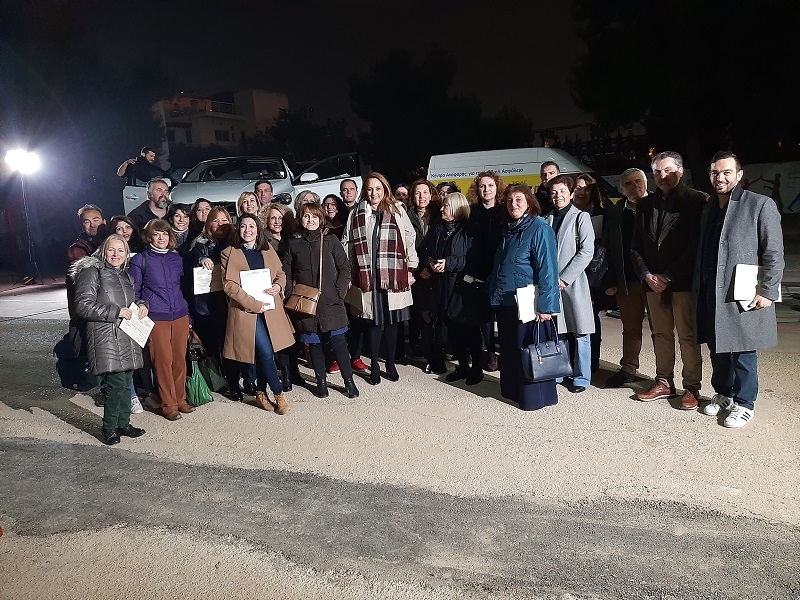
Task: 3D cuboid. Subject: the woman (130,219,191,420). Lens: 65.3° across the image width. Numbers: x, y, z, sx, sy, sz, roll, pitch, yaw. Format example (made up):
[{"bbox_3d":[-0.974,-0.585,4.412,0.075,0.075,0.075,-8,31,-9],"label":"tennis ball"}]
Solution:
[{"bbox_3d":[-1.946,0.156,5.070,0.520,1.623,0.380,-8,9,-27],"label":"woman"}]

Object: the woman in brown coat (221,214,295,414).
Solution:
[{"bbox_3d":[-1.175,0.098,5.190,0.540,1.620,0.400,-6,9,-14],"label":"woman in brown coat"}]

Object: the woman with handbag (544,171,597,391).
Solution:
[{"bbox_3d":[1.338,-0.121,4.870,0.520,1.675,0.420,4,11,42],"label":"woman with handbag"}]

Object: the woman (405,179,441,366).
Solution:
[{"bbox_3d":[0.220,-0.211,5.600,0.520,1.703,0.380,-3,8,8],"label":"woman"}]

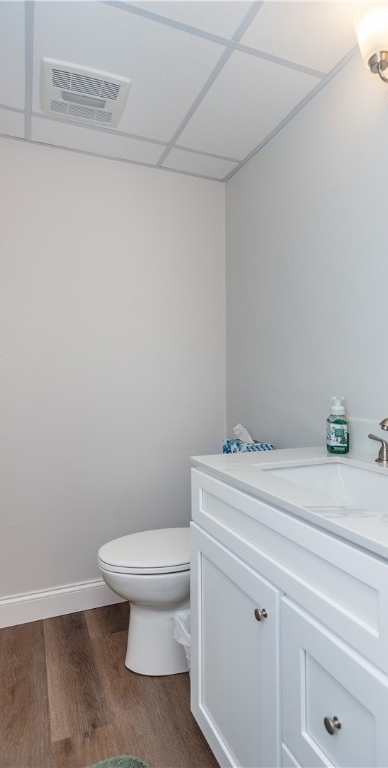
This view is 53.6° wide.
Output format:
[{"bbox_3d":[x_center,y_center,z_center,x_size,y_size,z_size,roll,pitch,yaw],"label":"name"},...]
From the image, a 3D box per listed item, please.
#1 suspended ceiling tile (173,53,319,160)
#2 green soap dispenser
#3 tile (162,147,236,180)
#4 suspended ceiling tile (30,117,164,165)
[{"bbox_3d":[0.191,-1.128,1.618,0.386,0.020,0.595,0,0,-23],"label":"suspended ceiling tile"},{"bbox_3d":[0.458,0.129,1.221,0.067,0.177,0.064,0,0,12],"label":"green soap dispenser"},{"bbox_3d":[0.033,-1.127,1.992,0.386,0.020,0.193,0,0,-23],"label":"tile"},{"bbox_3d":[-0.432,-1.125,1.796,0.601,0.020,0.193,0,0,-23],"label":"suspended ceiling tile"}]

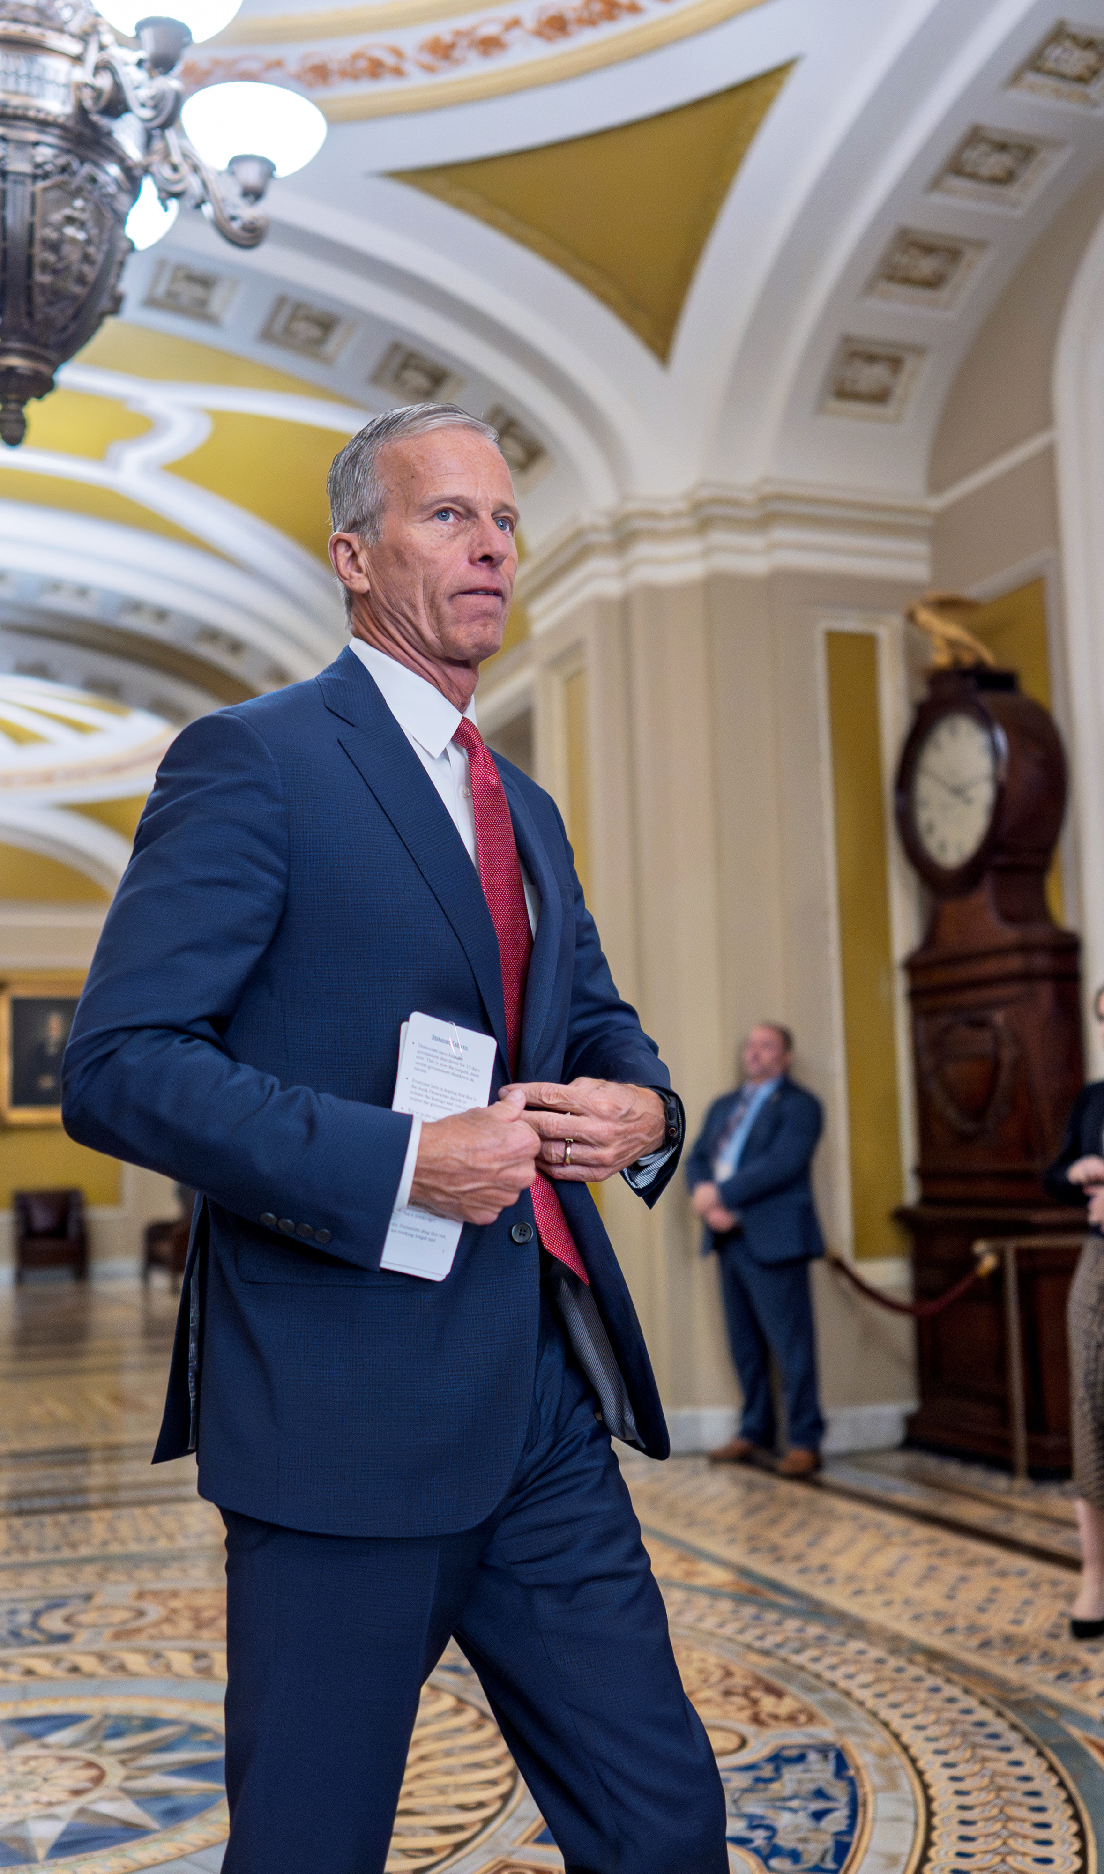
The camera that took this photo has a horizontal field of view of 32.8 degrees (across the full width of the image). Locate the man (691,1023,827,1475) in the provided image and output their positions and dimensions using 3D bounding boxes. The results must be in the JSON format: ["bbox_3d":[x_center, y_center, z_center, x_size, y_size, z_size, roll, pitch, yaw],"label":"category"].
[{"bbox_3d":[0.821,1.204,7.497,0.400,1.725,0.520,5,-9,-44],"label":"man"}]

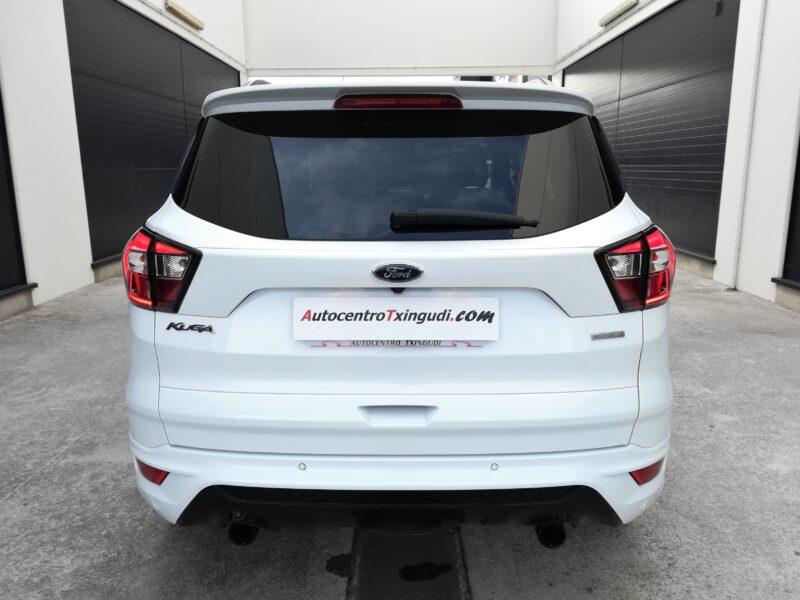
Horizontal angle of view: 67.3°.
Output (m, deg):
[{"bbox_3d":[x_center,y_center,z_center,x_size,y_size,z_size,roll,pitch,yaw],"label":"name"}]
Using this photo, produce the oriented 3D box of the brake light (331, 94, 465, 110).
[{"bbox_3d":[-0.005,-0.532,1.618,0.355,0.045,0.055,0,13,0],"label":"brake light"}]

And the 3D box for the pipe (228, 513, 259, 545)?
[{"bbox_3d":[-0.455,0.656,1.811,0.082,0.082,0.160,0,13,0],"label":"pipe"}]

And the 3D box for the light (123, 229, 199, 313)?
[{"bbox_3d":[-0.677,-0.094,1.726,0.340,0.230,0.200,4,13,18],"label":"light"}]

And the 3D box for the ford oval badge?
[{"bbox_3d":[-0.005,-0.067,1.512,0.132,0.053,0.014,0,23,0],"label":"ford oval badge"}]

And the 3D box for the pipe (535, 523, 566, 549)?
[{"bbox_3d":[0.441,0.662,1.812,0.082,0.082,0.160,0,13,0],"label":"pipe"}]

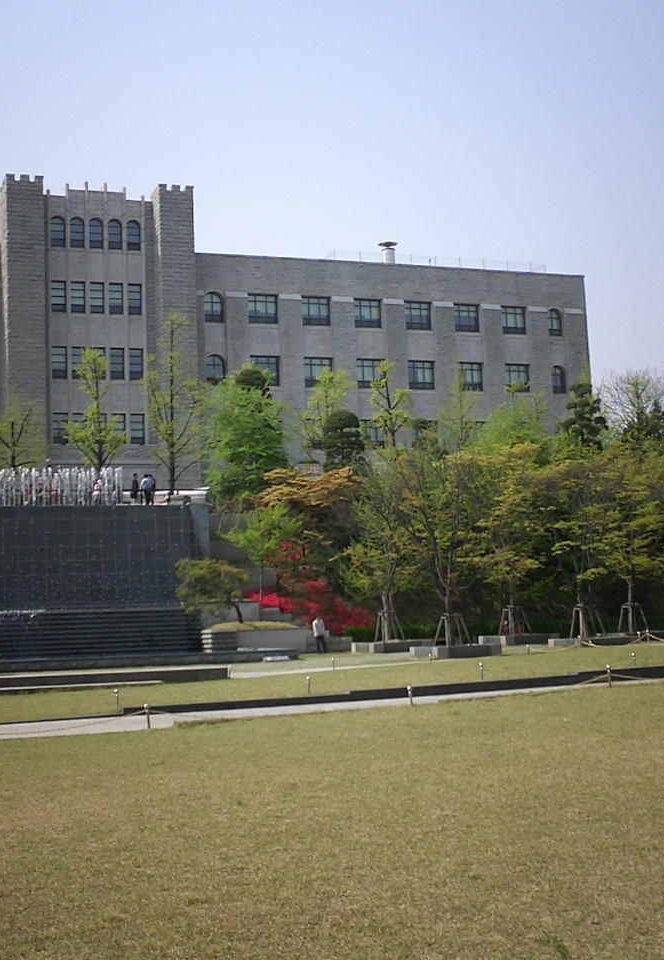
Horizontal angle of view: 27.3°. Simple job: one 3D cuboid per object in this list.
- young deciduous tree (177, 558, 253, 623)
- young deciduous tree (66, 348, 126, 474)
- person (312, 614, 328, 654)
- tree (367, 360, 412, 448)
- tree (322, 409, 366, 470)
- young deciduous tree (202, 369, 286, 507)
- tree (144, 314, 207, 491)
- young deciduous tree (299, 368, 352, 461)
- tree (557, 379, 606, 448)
[{"bbox_3d":[-4.634,4.318,53.500,2.894,2.652,2.581,-2,-6,0],"label":"young deciduous tree"},{"bbox_3d":[-10.198,-2.348,59.000,2.674,6.749,2.587,-2,-6,0],"label":"young deciduous tree"},{"bbox_3d":[-0.528,7.101,62.800,0.600,1.720,0.420,-2,-7,-1],"label":"person"},{"bbox_3d":[3.615,-2.859,82.817,2.680,8.790,2.680,0,-7,-19],"label":"tree"},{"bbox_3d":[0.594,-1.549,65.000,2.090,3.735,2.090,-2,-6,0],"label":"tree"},{"bbox_3d":[-3.857,-1.911,61.000,3.834,6.387,3.567,-2,-6,0],"label":"young deciduous tree"},{"bbox_3d":[-6.832,-3.192,60.500,2.742,8.583,2.653,-2,-6,0],"label":"tree"},{"bbox_3d":[-0.166,-2.514,81.449,3.230,8.280,3.230,0,-7,-19],"label":"young deciduous tree"},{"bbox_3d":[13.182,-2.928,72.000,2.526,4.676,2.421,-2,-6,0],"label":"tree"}]

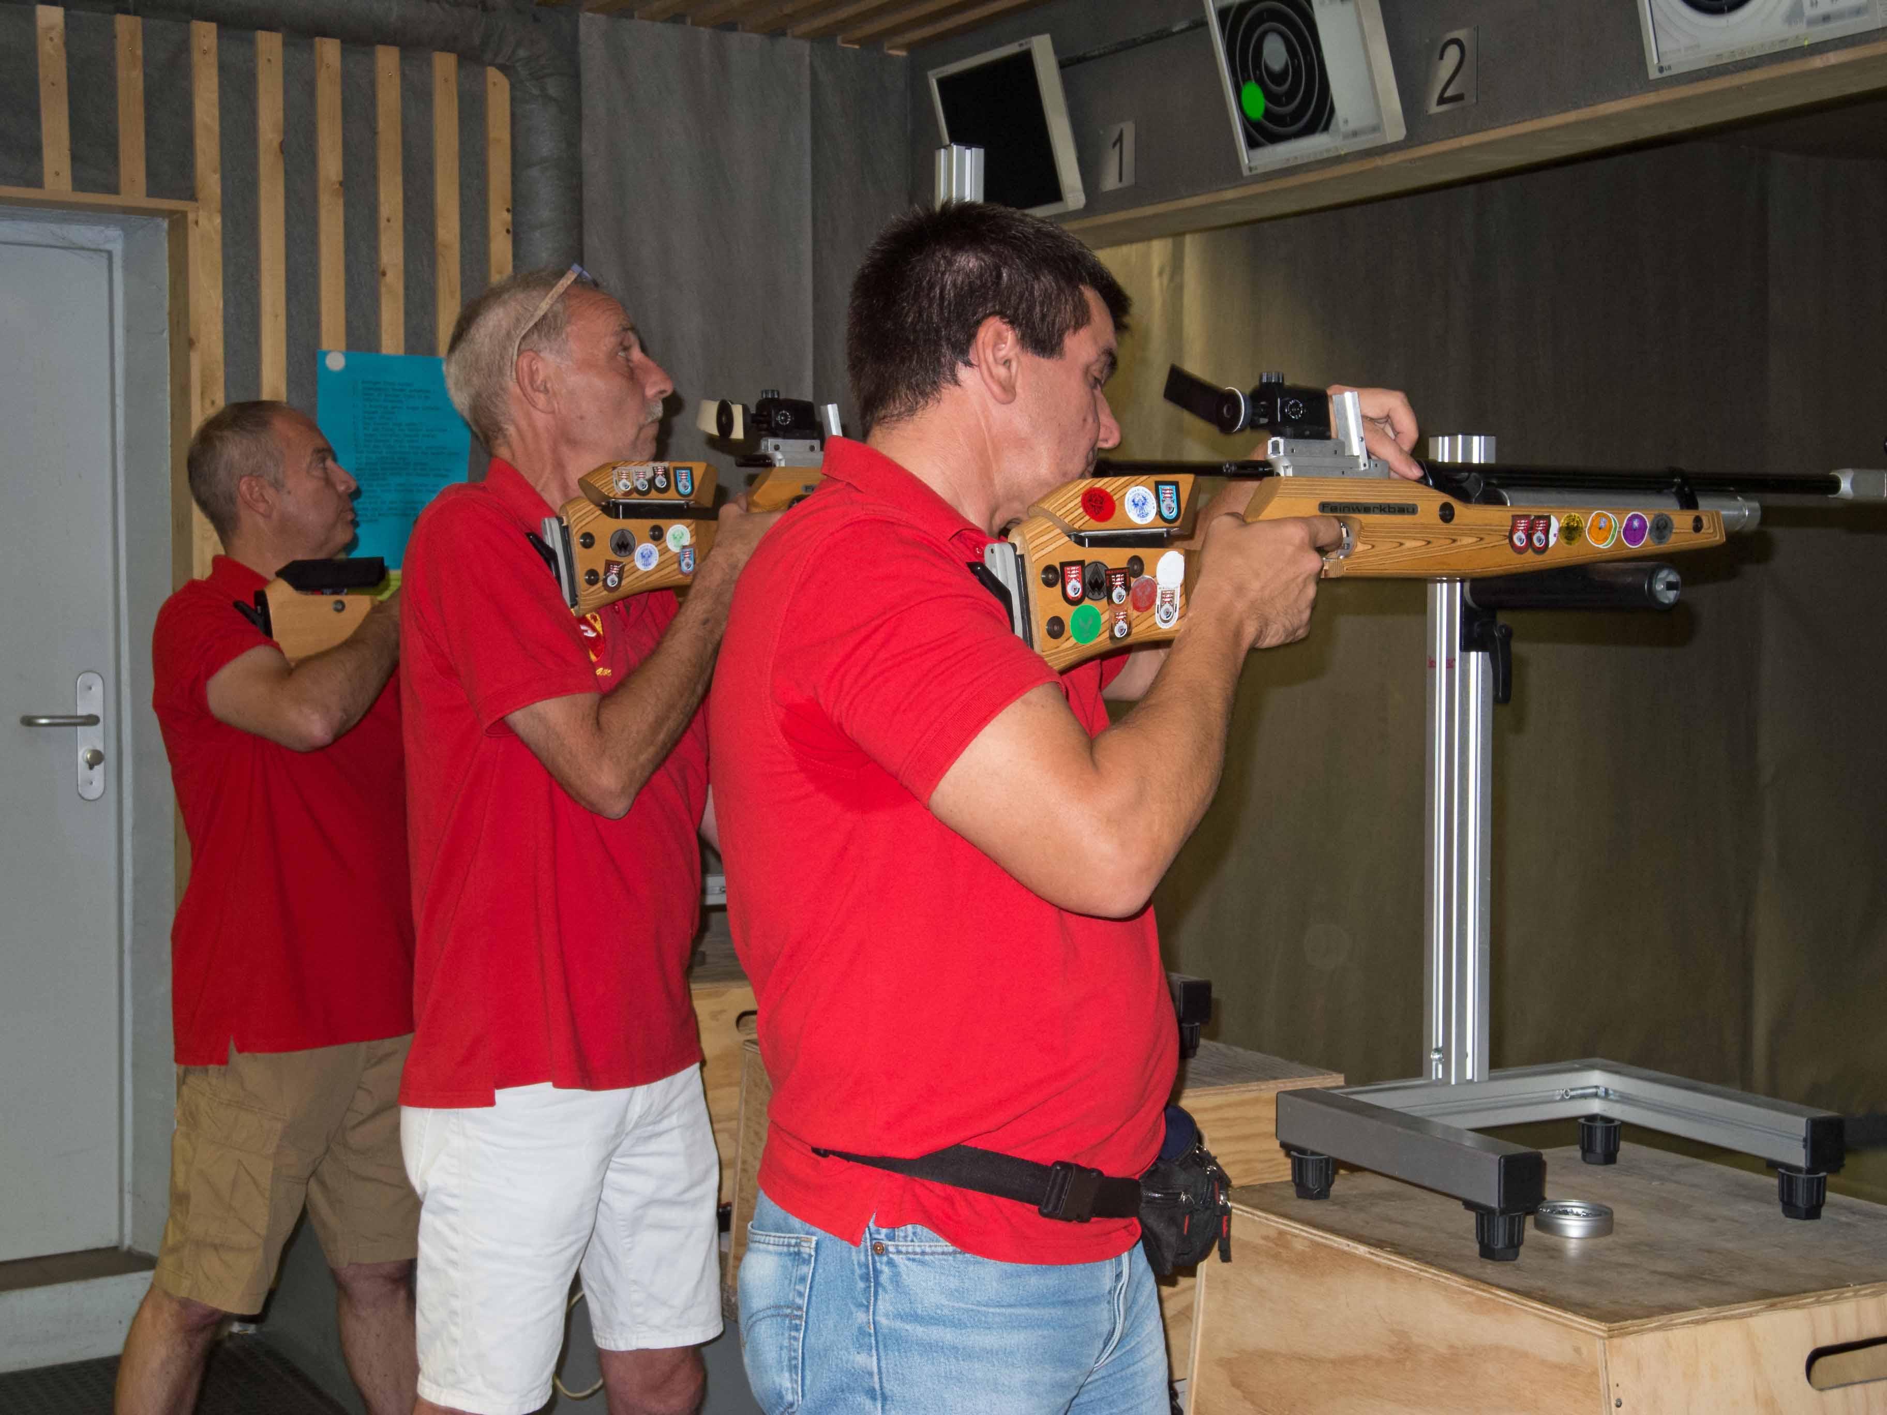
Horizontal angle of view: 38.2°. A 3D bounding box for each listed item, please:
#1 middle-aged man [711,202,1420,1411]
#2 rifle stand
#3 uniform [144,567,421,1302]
[{"bbox_3d":[0.115,0.480,2.170,0.570,1.750,0.540,1,3,14],"label":"middle-aged man"},{"bbox_3d":[0.515,0.095,2.277,0.360,0.650,0.291,-1,3,-28],"label":"rifle stand"},{"bbox_3d":[-0.850,0.290,3.700,0.380,1.000,0.480,0,3,5],"label":"uniform"}]

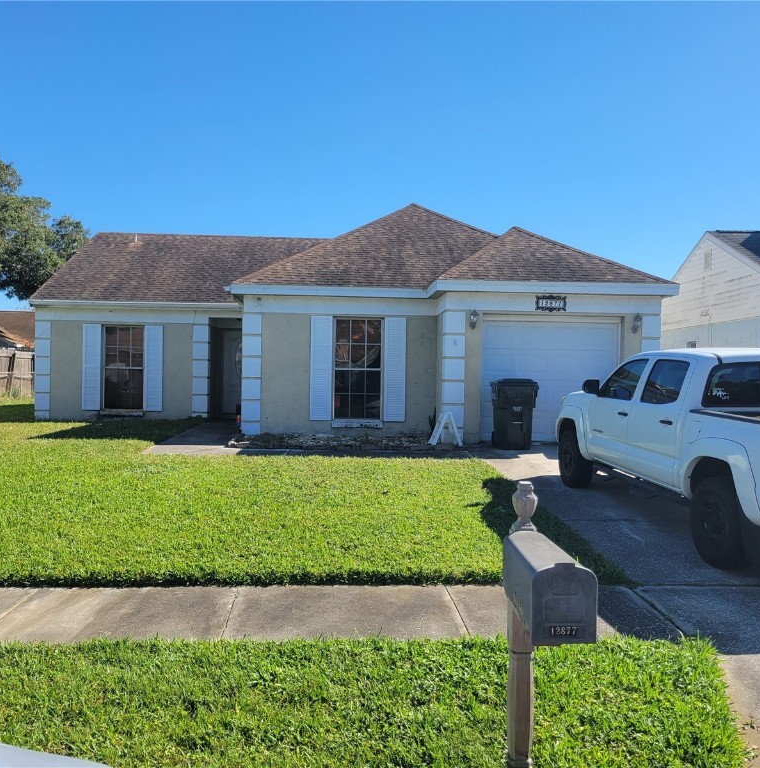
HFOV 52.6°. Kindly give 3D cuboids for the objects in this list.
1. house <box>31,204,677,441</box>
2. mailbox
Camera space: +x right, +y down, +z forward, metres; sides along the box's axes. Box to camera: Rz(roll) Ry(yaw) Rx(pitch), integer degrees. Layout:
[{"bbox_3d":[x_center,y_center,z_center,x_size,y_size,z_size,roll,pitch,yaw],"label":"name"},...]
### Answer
[{"bbox_3d":[-1.573,-1.827,19.520,12.650,5.430,13.400,1,0,-3],"label":"house"},{"bbox_3d":[0.587,0.701,2.716,0.208,0.253,0.534,1,0,-1],"label":"mailbox"}]

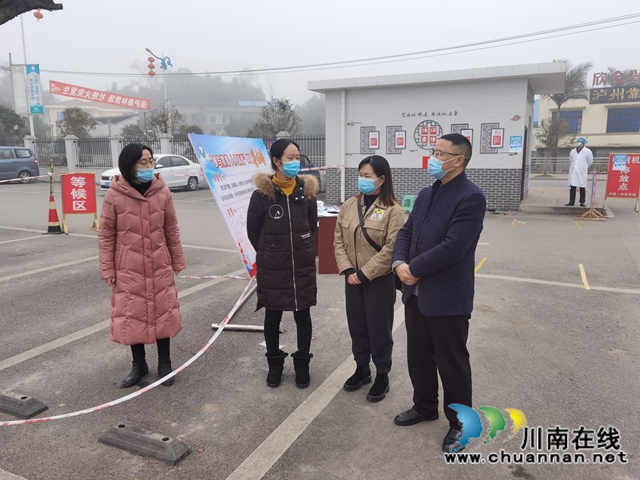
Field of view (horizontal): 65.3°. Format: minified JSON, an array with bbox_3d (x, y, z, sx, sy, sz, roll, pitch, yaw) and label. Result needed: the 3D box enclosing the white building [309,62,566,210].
[{"bbox_3d":[3.782,-3.023,15.787,6.929,3.708,4.645,4,11,25],"label":"white building"}]

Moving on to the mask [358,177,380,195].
[{"bbox_3d":[0.304,-0.340,3.128,0.090,0.115,0.140,-10,14,-44],"label":"mask"}]

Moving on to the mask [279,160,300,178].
[{"bbox_3d":[-0.193,-0.446,3.162,0.140,0.112,0.090,-6,11,-29],"label":"mask"}]

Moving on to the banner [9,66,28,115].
[{"bbox_3d":[-15.939,-7.970,26.523,0.823,2.522,0.060,2,10,11],"label":"banner"}]

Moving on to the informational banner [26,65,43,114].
[{"bbox_3d":[-15.414,-8.129,26.999,0.780,2.554,0.080,-1,10,-3],"label":"informational banner"}]

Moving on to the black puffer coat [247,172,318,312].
[{"bbox_3d":[-0.248,0.017,3.300,0.450,0.897,0.340,-3,10,-16],"label":"black puffer coat"}]

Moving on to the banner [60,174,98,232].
[{"bbox_3d":[-4.933,-0.785,10.260,0.660,1.173,0.420,-6,12,-31],"label":"banner"}]

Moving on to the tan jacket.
[{"bbox_3d":[0.316,-0.013,3.123,0.460,0.525,0.330,5,11,29],"label":"tan jacket"}]

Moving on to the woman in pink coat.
[{"bbox_3d":[-1.196,0.178,3.354,0.550,1.636,0.380,-4,11,-21],"label":"woman in pink coat"}]

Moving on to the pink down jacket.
[{"bbox_3d":[-1.193,0.131,3.346,0.550,1.120,0.360,-4,11,-21],"label":"pink down jacket"}]

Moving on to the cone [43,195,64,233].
[{"bbox_3d":[-5.347,-0.510,9.989,0.365,0.740,0.365,5,11,28],"label":"cone"}]

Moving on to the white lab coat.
[{"bbox_3d":[6.696,-1.875,12.822,0.510,1.005,0.340,9,13,43],"label":"white lab coat"}]

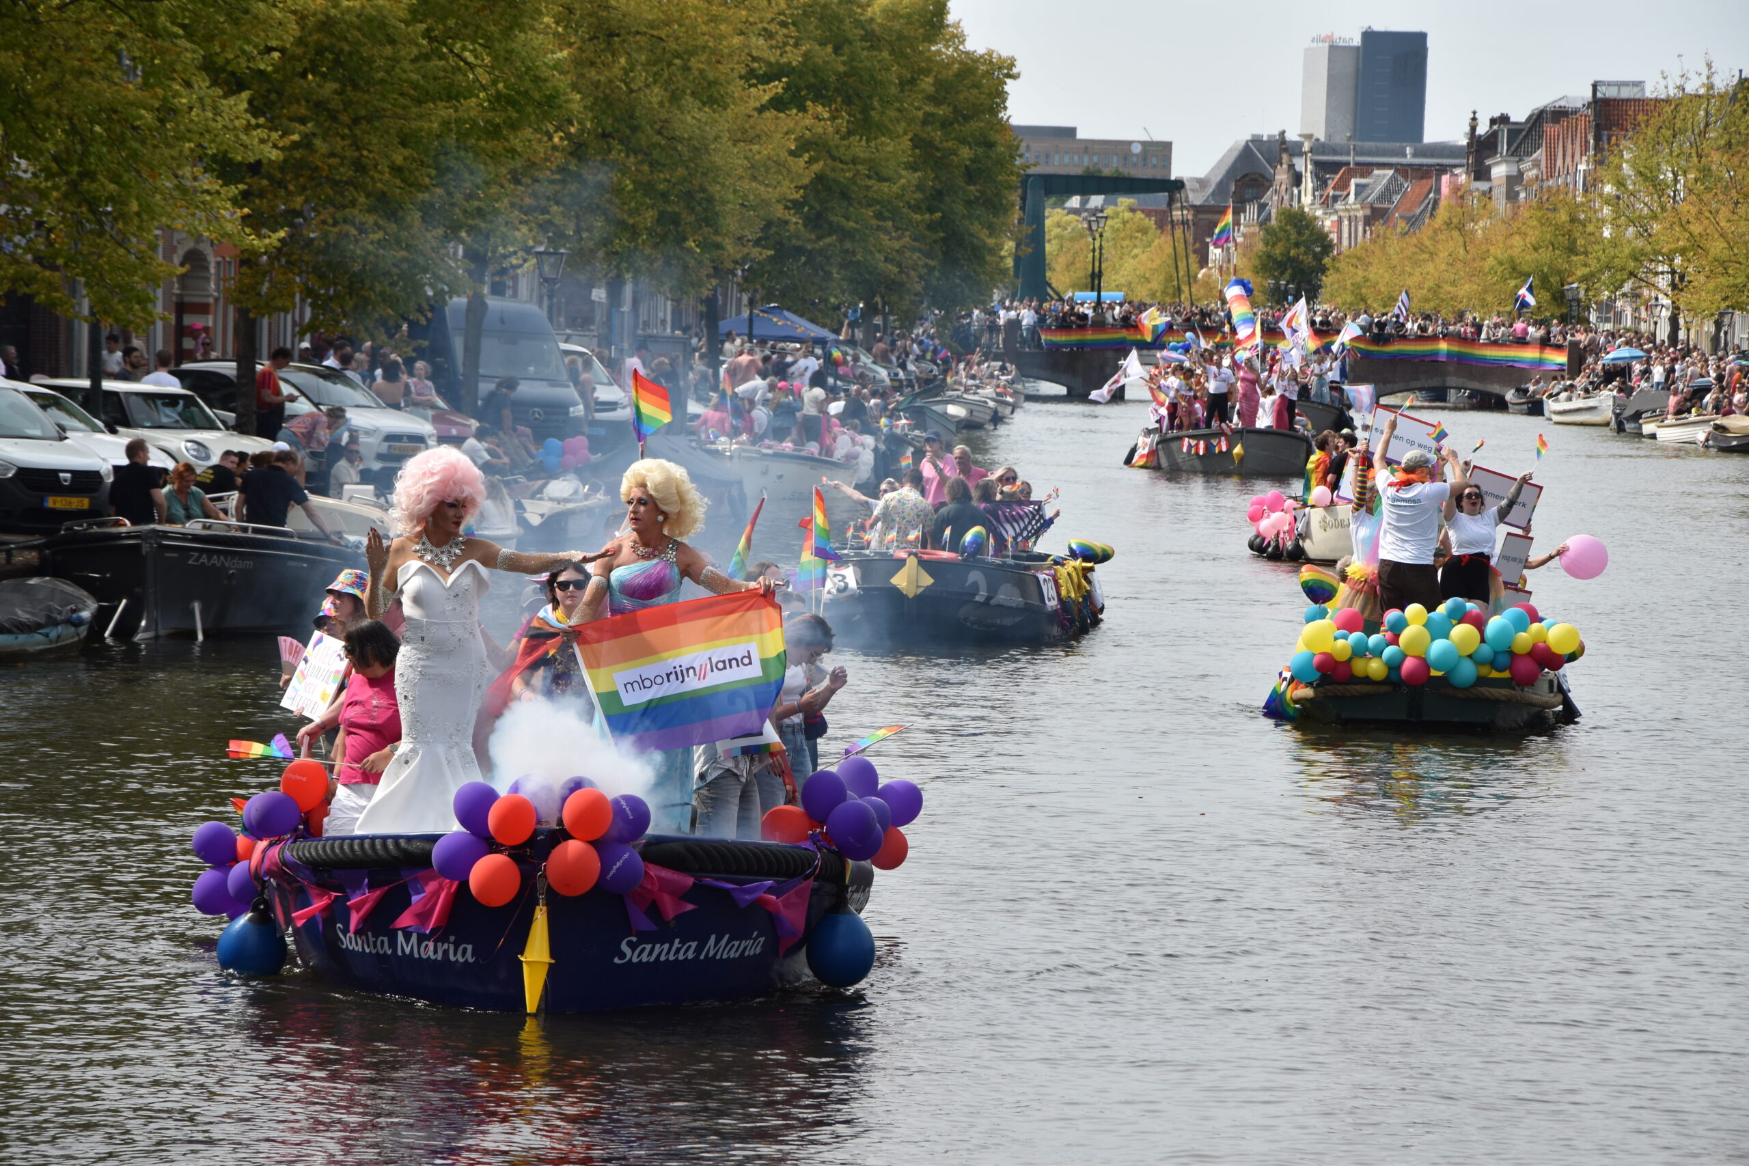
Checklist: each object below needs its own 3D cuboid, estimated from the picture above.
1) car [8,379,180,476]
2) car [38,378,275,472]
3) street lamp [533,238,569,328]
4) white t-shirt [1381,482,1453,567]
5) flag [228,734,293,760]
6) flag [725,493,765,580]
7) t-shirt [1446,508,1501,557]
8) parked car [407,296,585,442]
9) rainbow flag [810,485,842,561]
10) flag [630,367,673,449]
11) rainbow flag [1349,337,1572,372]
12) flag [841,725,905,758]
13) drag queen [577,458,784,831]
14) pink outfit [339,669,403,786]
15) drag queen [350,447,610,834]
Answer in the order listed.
[{"bbox_3d":[-9.949,-1.530,89.500,1.780,1.580,4.200,0,3,-38],"label":"car"},{"bbox_3d":[-8.162,-1.493,85.508,1.750,1.420,3.850,0,3,-45],"label":"car"},{"bbox_3d":[-5.477,-3.983,129.000,0.600,3.850,0.600,2,2,0],"label":"street lamp"},{"bbox_3d":[4.241,-0.489,60.000,0.550,0.660,0.330,2,2,17],"label":"white t-shirt"},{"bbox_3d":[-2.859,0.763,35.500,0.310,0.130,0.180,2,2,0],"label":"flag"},{"bbox_3d":[-0.637,-0.212,37.600,0.160,0.500,0.180,22,2,0],"label":"flag"},{"bbox_3d":[5.051,-0.426,64.300,0.470,0.430,0.280,2,2,7],"label":"t-shirt"},{"bbox_3d":[-6.005,-2.789,107.974,2.080,2.680,6.100,1,2,-27],"label":"parked car"},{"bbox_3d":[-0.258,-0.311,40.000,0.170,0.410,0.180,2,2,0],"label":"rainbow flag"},{"bbox_3d":[-1.075,-0.824,36.800,0.210,0.430,0.170,2,2,6],"label":"flag"},{"bbox_3d":[21.853,-8.576,286.000,8.200,1.000,0.250,2,2,3],"label":"rainbow flag"},{"bbox_3d":[0.003,0.753,36.400,0.330,0.100,0.250,-28,6,0],"label":"flag"},{"bbox_3d":[-0.938,0.373,35.600,0.970,1.920,0.550,2,2,0],"label":"drag queen"},{"bbox_3d":[-2.344,0.673,36.000,0.480,0.560,0.340,3,2,30],"label":"pink outfit"},{"bbox_3d":[-1.840,0.366,35.600,1.100,1.960,0.600,1,2,-18],"label":"drag queen"}]

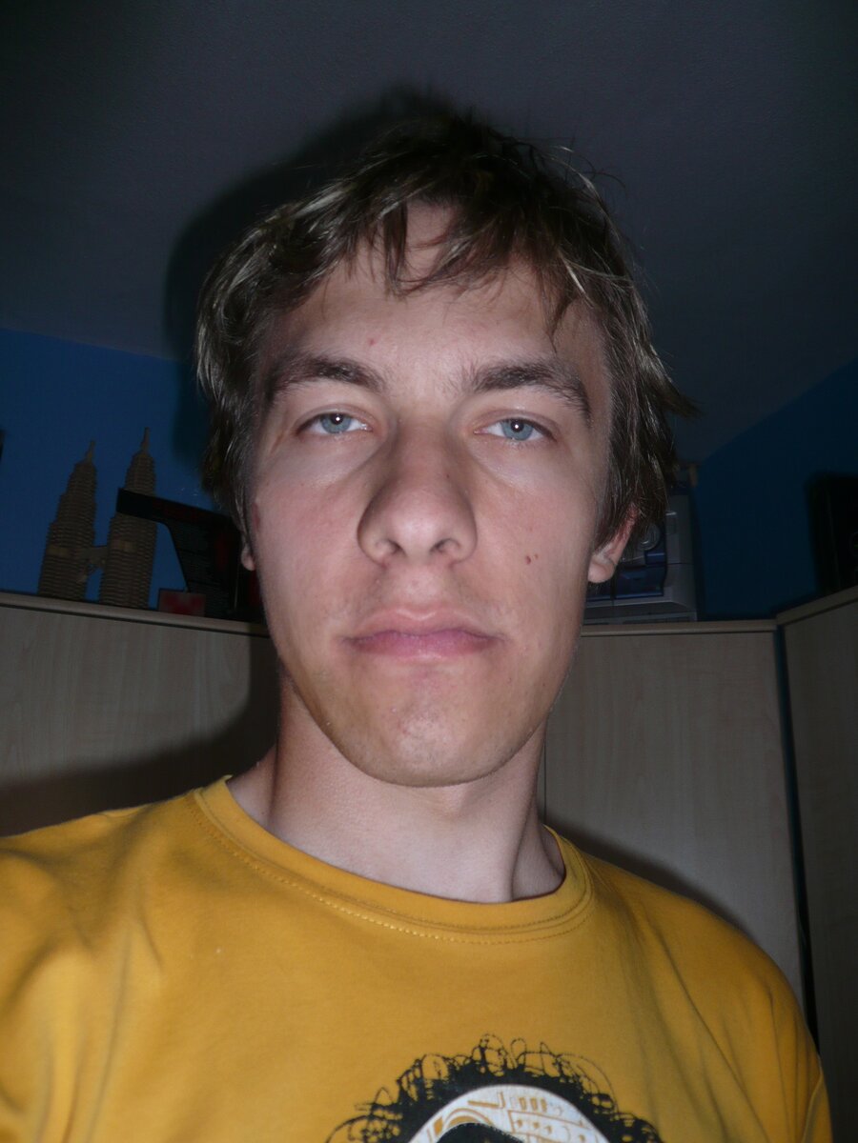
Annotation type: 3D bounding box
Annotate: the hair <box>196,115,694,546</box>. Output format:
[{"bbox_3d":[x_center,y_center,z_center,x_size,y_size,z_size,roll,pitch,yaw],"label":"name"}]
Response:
[{"bbox_3d":[0.008,-0.092,0.422,0.212,0.200,0.210,2,-8,5],"label":"hair"}]

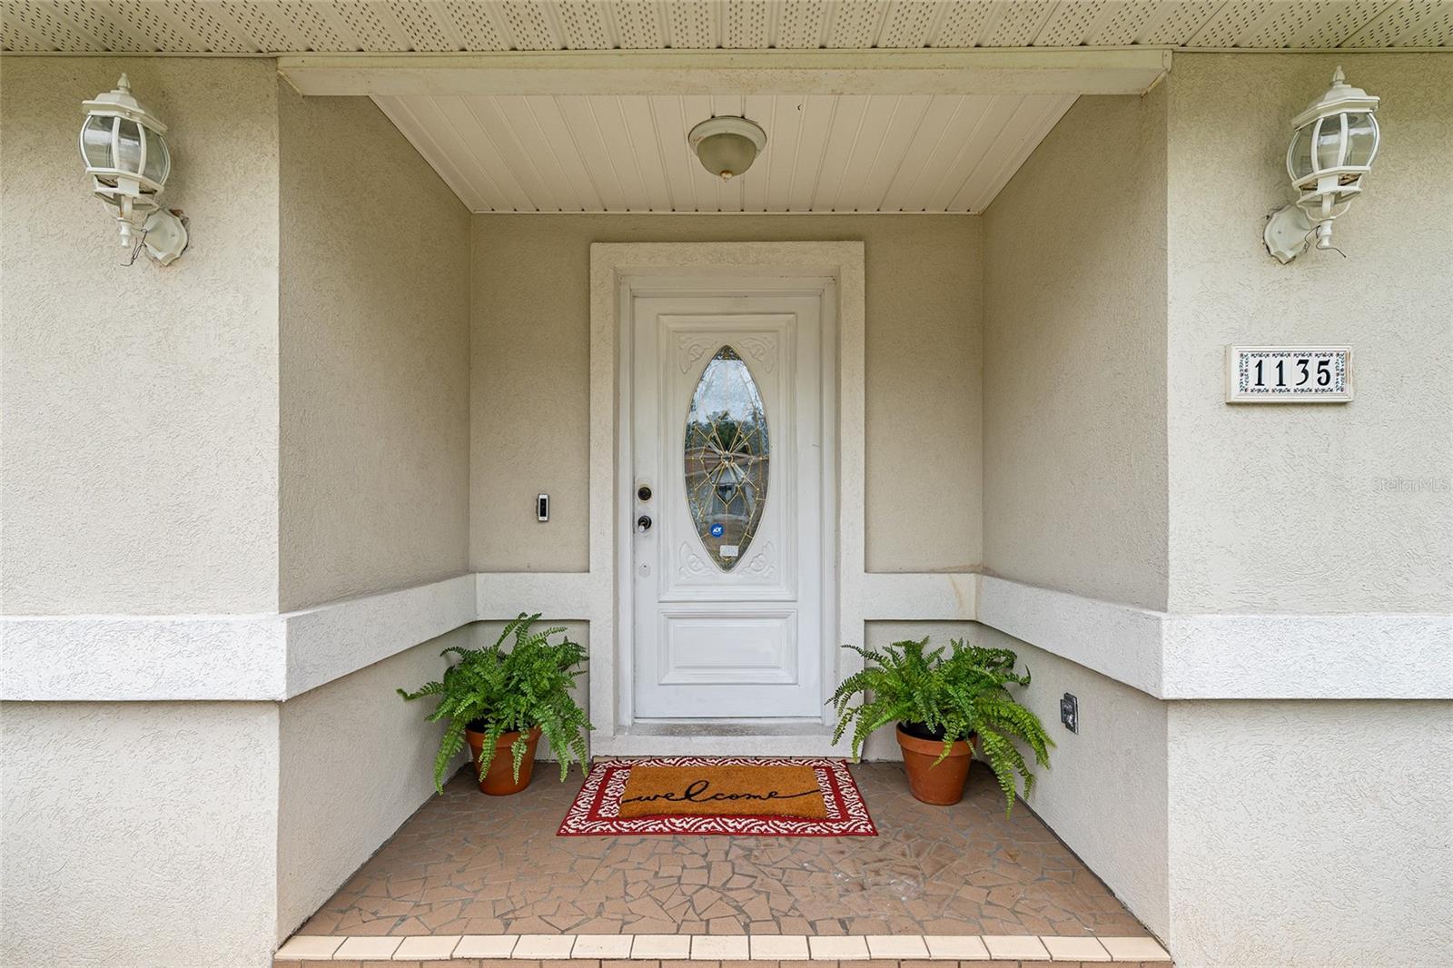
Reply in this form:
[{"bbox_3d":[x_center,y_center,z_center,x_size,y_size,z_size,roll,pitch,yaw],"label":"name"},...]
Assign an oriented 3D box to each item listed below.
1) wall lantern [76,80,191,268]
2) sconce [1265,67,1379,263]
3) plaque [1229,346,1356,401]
[{"bbox_3d":[-1.450,-0.778,1.573,0.163,0.419,0.202,0,-1,0],"label":"wall lantern"},{"bbox_3d":[1.453,-0.783,1.568,0.163,0.423,0.212,0,-1,0],"label":"sconce"},{"bbox_3d":[1.453,-0.283,1.663,0.315,0.145,0.022,0,-1,0],"label":"plaque"}]

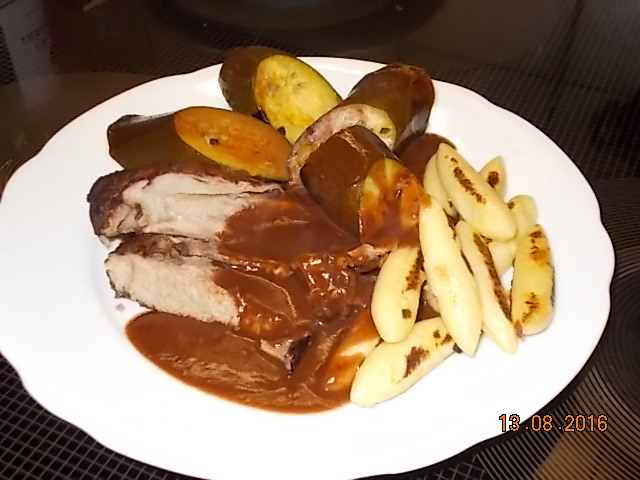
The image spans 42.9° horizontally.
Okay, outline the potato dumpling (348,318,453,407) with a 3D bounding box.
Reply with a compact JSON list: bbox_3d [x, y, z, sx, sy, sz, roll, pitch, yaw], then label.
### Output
[{"bbox_3d":[0.033,0.043,0.297,0.055,0.017,0.018,-28,48,-27],"label":"potato dumpling"}]

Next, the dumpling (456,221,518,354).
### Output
[{"bbox_3d":[0.064,0.016,0.318,0.014,0.013,0.067,-8,49,-7],"label":"dumpling"}]

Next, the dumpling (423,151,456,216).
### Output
[{"bbox_3d":[0.057,-0.021,0.365,0.015,0.015,0.053,-5,42,-4],"label":"dumpling"}]

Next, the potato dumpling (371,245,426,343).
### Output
[{"bbox_3d":[0.033,0.018,0.320,0.019,0.018,0.055,10,43,13],"label":"potato dumpling"}]

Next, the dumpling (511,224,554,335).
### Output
[{"bbox_3d":[0.084,0.015,0.321,0.016,0.015,0.058,8,43,10],"label":"dumpling"}]

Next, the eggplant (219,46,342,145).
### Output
[{"bbox_3d":[-0.020,-0.073,0.408,0.066,0.038,0.038,33,52,26],"label":"eggplant"}]

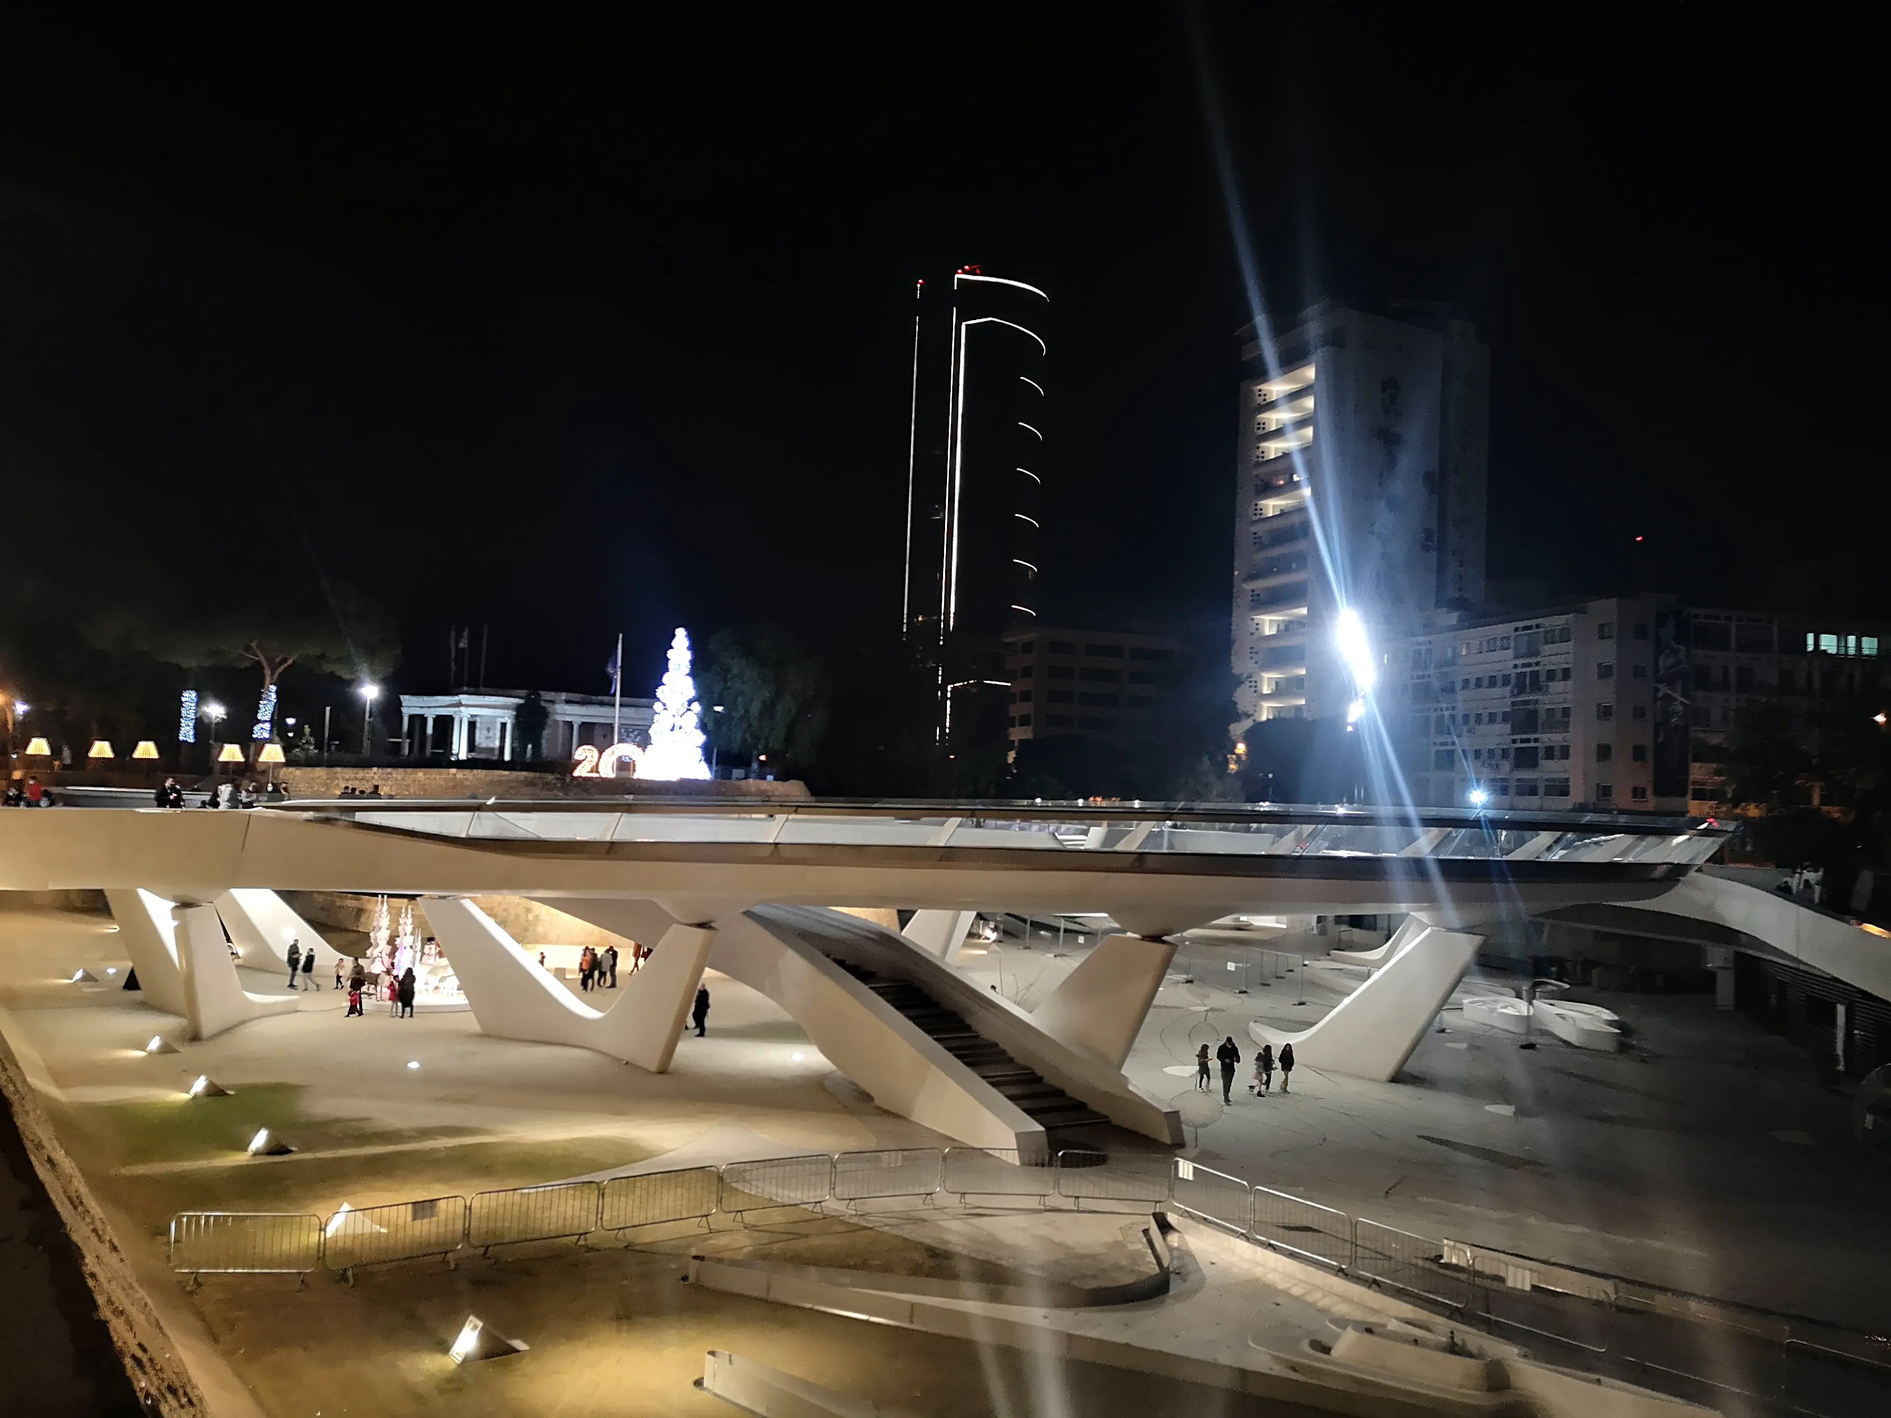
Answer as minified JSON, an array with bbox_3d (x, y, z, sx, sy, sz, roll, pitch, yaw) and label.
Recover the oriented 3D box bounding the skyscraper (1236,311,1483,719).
[{"bbox_3d":[44.986,-13.431,160.078,21.000,55.113,16.000,4,-4,-26],"label":"skyscraper"}]

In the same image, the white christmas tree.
[{"bbox_3d":[-15.056,-0.288,82.144,3.800,8.500,3.800,3,-4,-10],"label":"white christmas tree"}]

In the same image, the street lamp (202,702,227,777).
[{"bbox_3d":[-38.653,1.878,77.932,1.000,4.300,0.800,4,-4,-26],"label":"street lamp"}]

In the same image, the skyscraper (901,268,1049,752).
[{"bbox_3d":[7.056,-41.388,379.431,31.000,135.564,30.000,2,-4,14],"label":"skyscraper"}]

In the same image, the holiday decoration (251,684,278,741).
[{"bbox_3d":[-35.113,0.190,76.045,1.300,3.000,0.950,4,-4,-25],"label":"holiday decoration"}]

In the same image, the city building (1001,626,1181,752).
[{"bbox_3d":[21.209,3.186,217.773,22.500,27.278,14.000,3,-4,-14],"label":"city building"}]

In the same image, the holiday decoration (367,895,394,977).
[{"bbox_3d":[-20.697,8.306,54.023,0.950,3.050,0.900,4,-4,-20],"label":"holiday decoration"}]

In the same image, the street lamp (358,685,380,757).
[{"bbox_3d":[-36.398,0.849,93.035,0.700,4.800,0.600,4,-4,-21],"label":"street lamp"}]

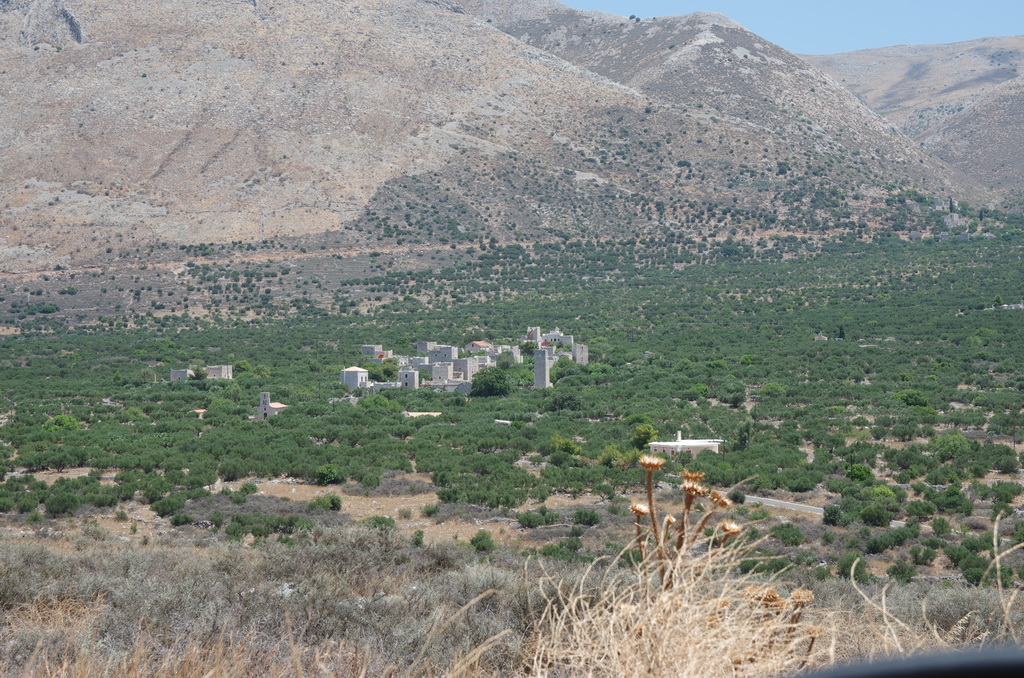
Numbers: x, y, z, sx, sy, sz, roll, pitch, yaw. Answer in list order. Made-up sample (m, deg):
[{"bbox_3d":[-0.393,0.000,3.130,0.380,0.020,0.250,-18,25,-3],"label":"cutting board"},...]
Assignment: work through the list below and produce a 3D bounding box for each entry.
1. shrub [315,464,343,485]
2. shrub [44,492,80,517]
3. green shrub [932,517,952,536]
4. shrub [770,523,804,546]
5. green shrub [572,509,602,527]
[{"bbox_3d":[-38.237,28.494,446.000,5.200,4.200,4.900,0,1,0],"label":"shrub"},{"bbox_3d":[-81.720,30.052,387.000,6.300,4.100,5.600,0,1,0],"label":"shrub"},{"bbox_3d":[60.126,26.248,298.000,2.520,2.800,2.520,0,1,0],"label":"green shrub"},{"bbox_3d":[37.273,26.450,288.000,4.600,3.247,3.910,0,1,0],"label":"shrub"},{"bbox_3d":[13.107,31.194,372.000,4.900,3.000,4.500,0,1,0],"label":"green shrub"}]

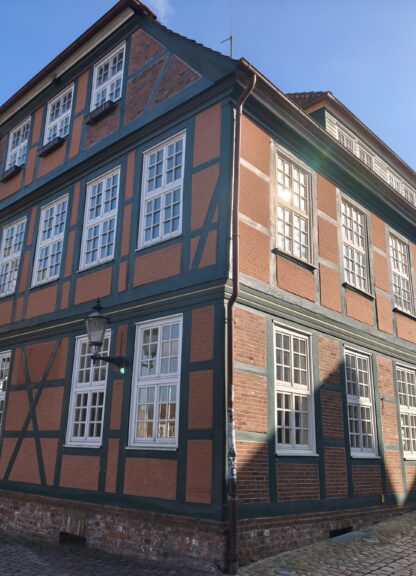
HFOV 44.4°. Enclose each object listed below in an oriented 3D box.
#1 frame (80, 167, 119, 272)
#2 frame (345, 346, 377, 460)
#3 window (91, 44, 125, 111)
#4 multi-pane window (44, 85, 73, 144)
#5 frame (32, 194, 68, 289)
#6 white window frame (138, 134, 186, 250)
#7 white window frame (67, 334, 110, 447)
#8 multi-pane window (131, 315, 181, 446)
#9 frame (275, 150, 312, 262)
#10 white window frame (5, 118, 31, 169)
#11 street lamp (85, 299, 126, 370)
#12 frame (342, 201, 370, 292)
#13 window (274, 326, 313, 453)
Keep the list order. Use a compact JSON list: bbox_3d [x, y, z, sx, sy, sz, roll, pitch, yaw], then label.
[{"bbox_3d":[-2.321,-1.490,11.111,1.242,2.141,0.150,-14,-24,40],"label":"frame"},{"bbox_3d":[3.116,2.336,10.408,0.170,2.116,1.180,-14,-24,41],"label":"frame"},{"bbox_3d":[-2.380,-4.887,12.144,1.284,1.601,0.120,-14,-24,41],"label":"window"},{"bbox_3d":[-3.974,-4.489,13.584,1.284,1.601,0.120,-14,-24,41],"label":"multi-pane window"},{"bbox_3d":[-3.661,-1.076,11.966,1.165,2.116,0.170,-14,-23,40],"label":"frame"},{"bbox_3d":[-0.837,-1.805,9.552,1.165,2.116,0.170,-14,-23,40],"label":"white window frame"},{"bbox_3d":[-2.337,1.983,10.117,1.227,2.199,0.150,-14,-24,40],"label":"white window frame"},{"bbox_3d":[-0.875,1.621,8.834,1.235,2.199,0.150,-14,-24,40],"label":"multi-pane window"},{"bbox_3d":[1.706,-1.574,10.069,0.150,2.156,1.250,-14,-24,41],"label":"frame"},{"bbox_3d":[-5.367,-4.027,14.521,1.144,1.466,0.170,-14,-23,40],"label":"white window frame"},{"bbox_3d":[-1.762,0.789,8.969,0.465,1.178,0.915,-14,-24,41],"label":"street lamp"},{"bbox_3d":[3.301,-0.913,11.444,0.170,2.109,1.230,-14,-24,41],"label":"frame"},{"bbox_3d":[1.467,1.735,8.717,0.170,2.116,1.180,-14,-24,41],"label":"window"}]

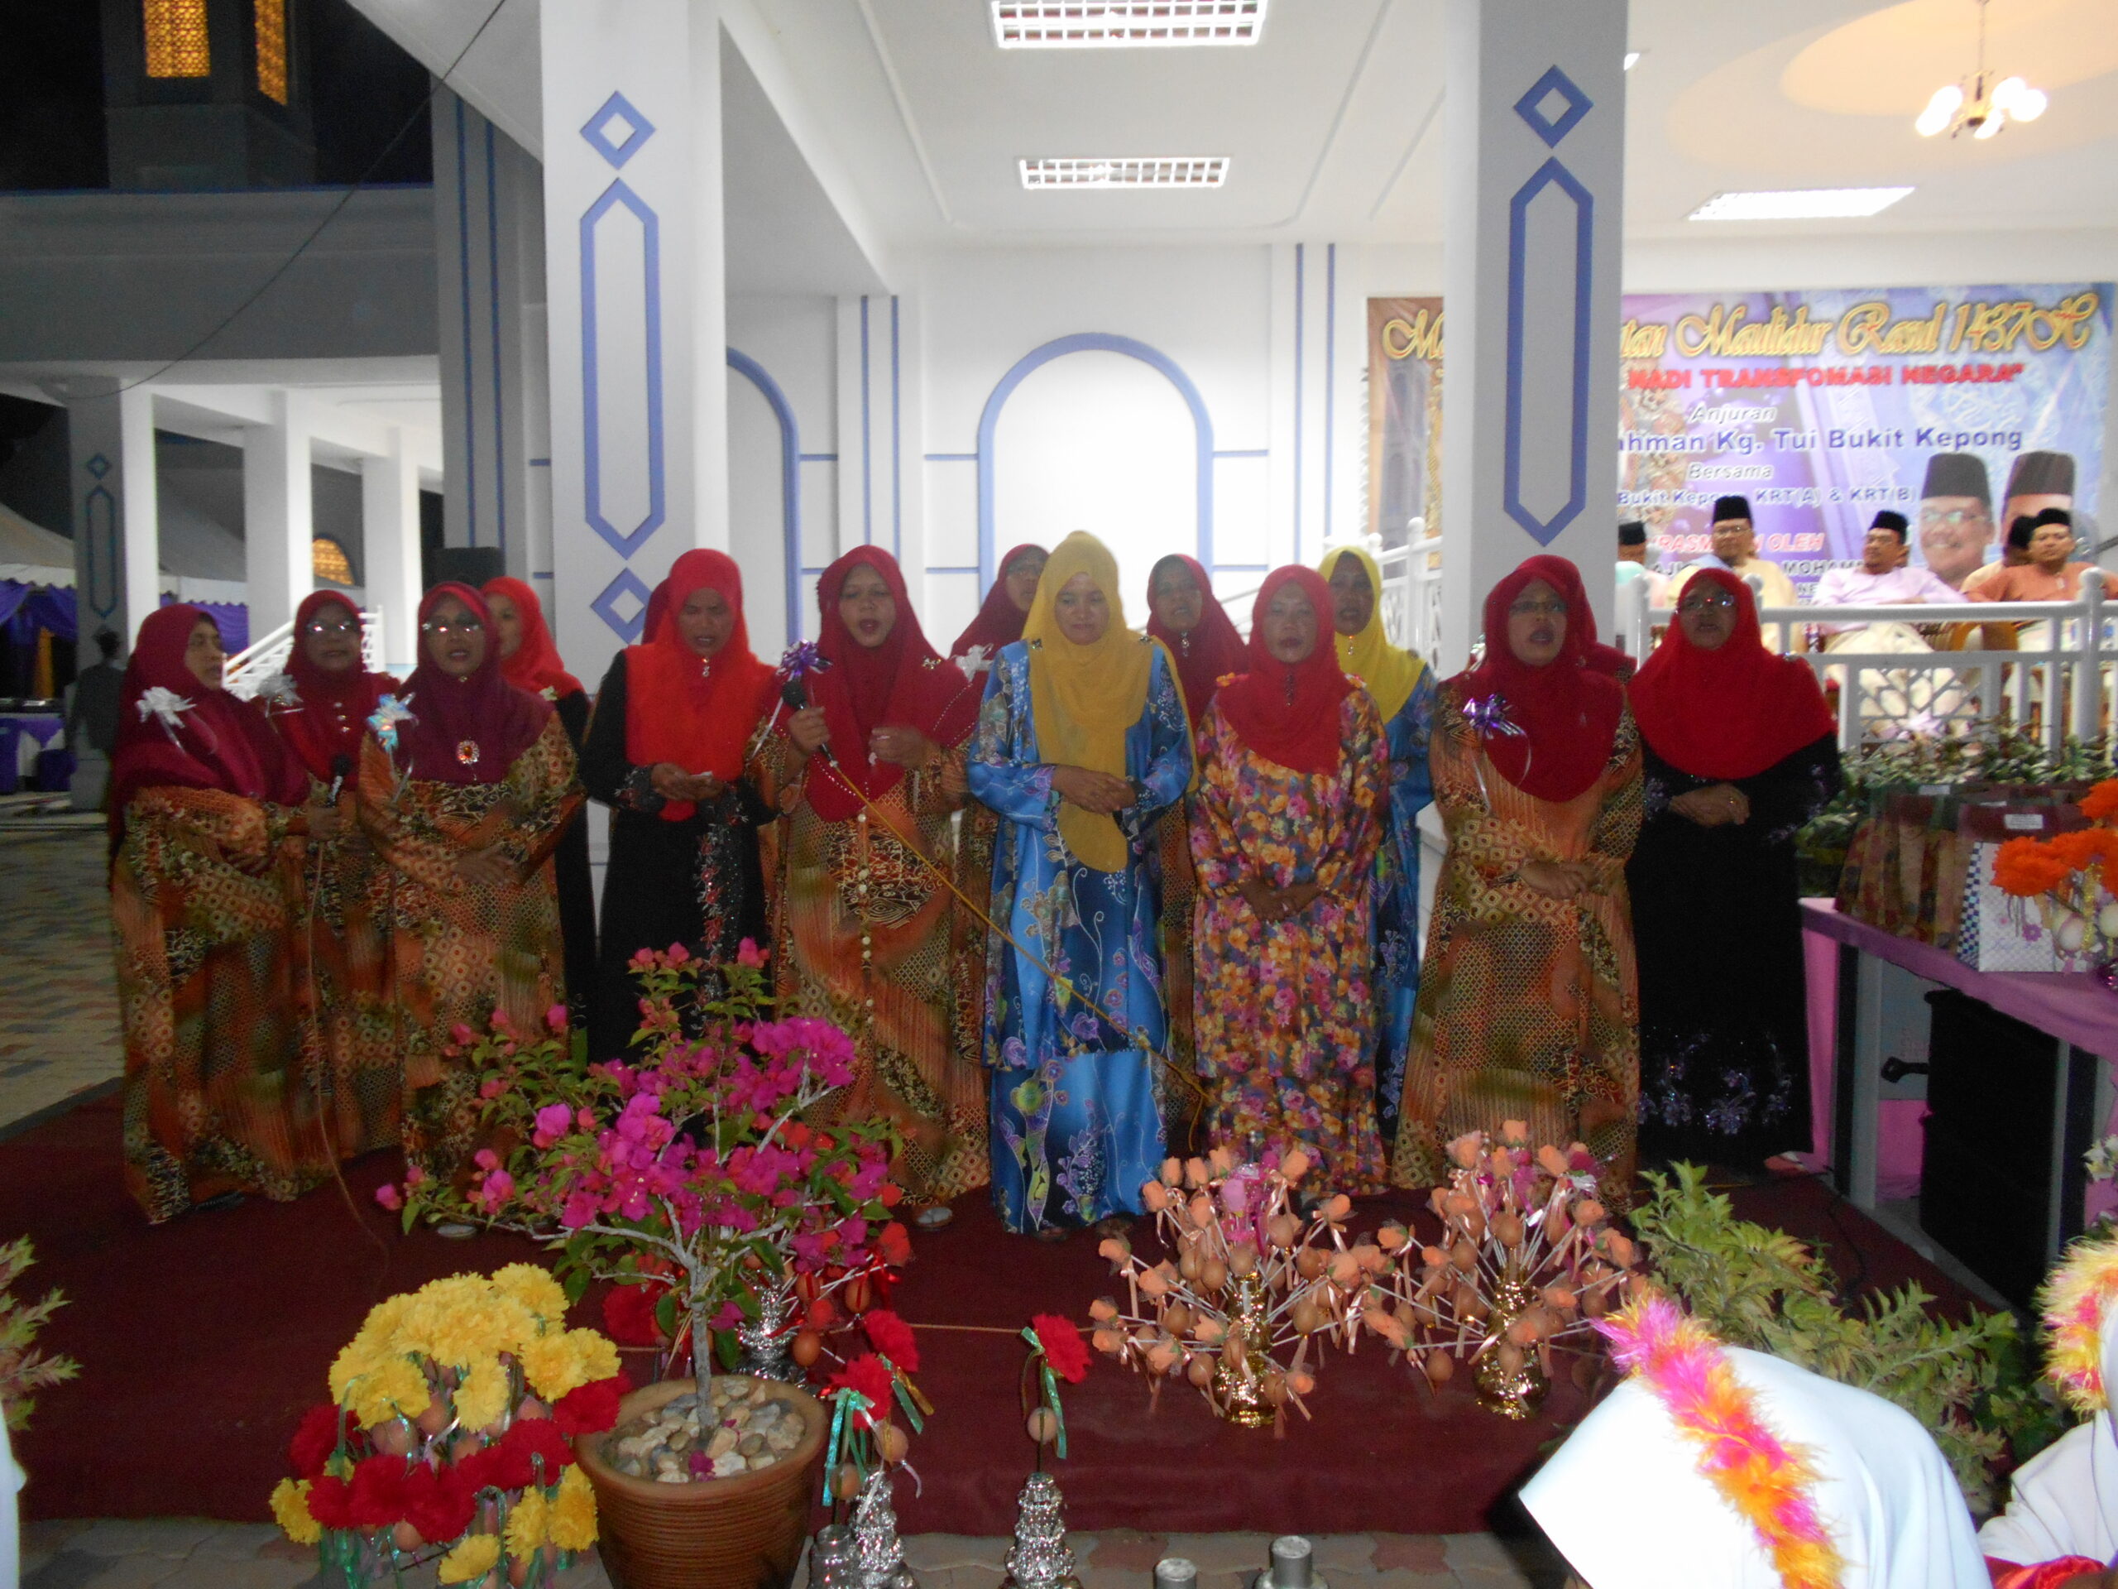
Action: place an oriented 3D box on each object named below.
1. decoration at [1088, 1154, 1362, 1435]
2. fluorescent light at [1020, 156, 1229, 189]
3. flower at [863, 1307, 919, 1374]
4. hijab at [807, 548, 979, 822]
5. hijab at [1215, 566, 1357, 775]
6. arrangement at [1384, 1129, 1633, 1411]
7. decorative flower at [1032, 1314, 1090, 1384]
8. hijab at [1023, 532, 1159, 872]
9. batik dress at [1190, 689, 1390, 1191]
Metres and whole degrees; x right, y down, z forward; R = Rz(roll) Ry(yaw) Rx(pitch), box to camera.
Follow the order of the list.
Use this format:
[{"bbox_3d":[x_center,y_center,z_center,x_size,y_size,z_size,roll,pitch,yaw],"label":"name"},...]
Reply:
[{"bbox_3d":[0.295,0.842,2.740,0.470,0.460,0.440,0,5,0],"label":"decoration"},{"bbox_3d":[0.389,-3.729,9.454,1.210,0.090,0.610,0,5,2],"label":"fluorescent light"},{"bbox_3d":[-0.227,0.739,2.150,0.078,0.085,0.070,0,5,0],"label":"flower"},{"bbox_3d":[-0.389,-0.255,3.720,0.386,0.615,0.340,0,5,0],"label":"hijab"},{"bbox_3d":[0.550,-0.296,3.844,0.330,0.482,0.310,1,5,8],"label":"hijab"},{"bbox_3d":[0.779,0.825,2.760,0.440,0.470,0.420,0,5,0],"label":"arrangement"},{"bbox_3d":[0.002,0.748,2.143,0.075,0.093,0.075,0,5,0],"label":"decorative flower"},{"bbox_3d":[0.077,-0.208,3.636,0.305,0.743,0.330,0,5,0],"label":"hijab"},{"bbox_3d":[0.560,0.355,3.860,0.480,1.200,0.330,0,5,4],"label":"batik dress"}]

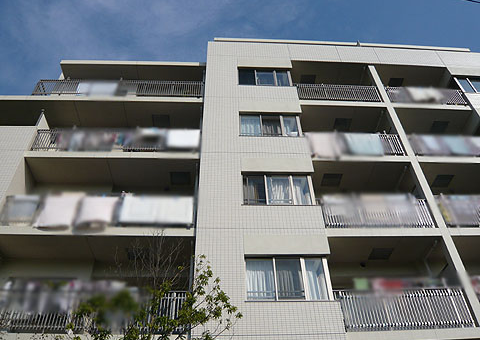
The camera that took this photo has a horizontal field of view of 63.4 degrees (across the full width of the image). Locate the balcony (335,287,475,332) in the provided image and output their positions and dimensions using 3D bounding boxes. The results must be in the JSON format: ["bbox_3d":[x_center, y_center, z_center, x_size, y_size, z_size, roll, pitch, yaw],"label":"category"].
[{"bbox_3d":[4.028,3.402,9.516,3.260,1.030,0.070,1,-41,-3],"label":"balcony"}]

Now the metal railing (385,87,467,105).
[{"bbox_3d":[7.275,-2.888,15.209,3.000,0.970,0.070,1,-41,-3],"label":"metal railing"}]

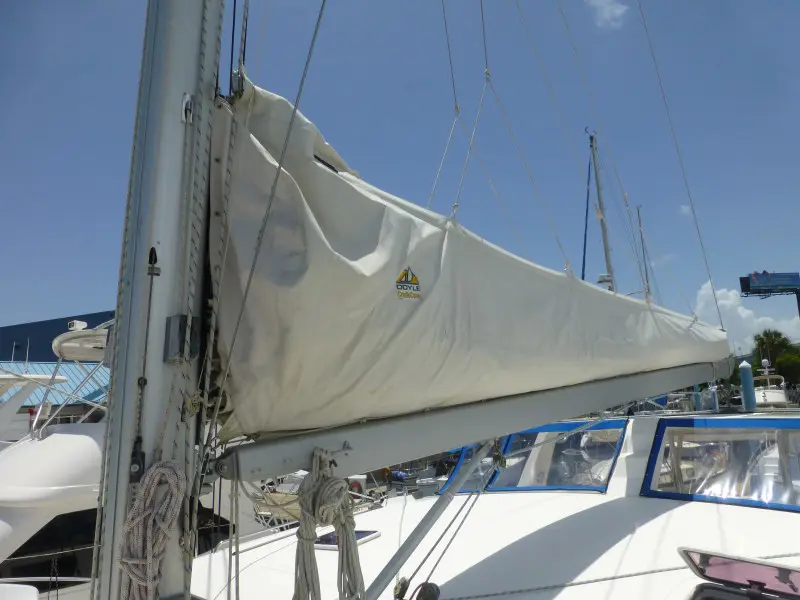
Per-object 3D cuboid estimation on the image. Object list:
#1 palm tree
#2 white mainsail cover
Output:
[{"bbox_3d":[33.577,6.918,49.257,3.525,8.735,3.525,0,-10,0],"label":"palm tree"},{"bbox_3d":[1.293,0.149,4.068,5.620,1.379,0.420,9,-13,-42],"label":"white mainsail cover"}]

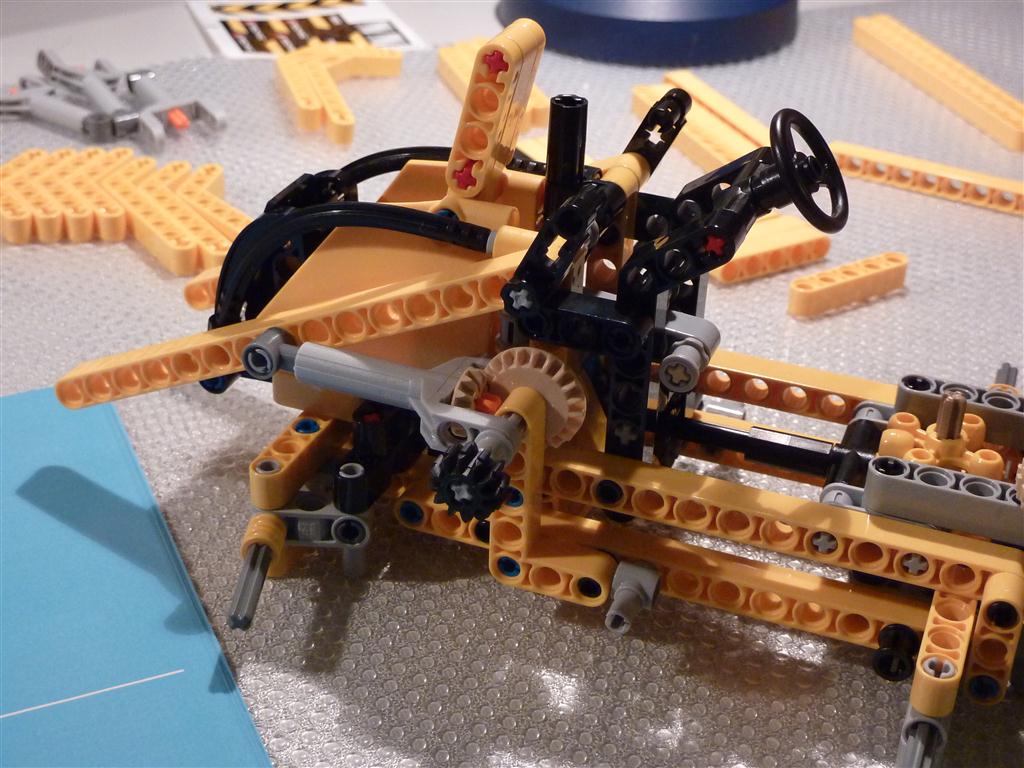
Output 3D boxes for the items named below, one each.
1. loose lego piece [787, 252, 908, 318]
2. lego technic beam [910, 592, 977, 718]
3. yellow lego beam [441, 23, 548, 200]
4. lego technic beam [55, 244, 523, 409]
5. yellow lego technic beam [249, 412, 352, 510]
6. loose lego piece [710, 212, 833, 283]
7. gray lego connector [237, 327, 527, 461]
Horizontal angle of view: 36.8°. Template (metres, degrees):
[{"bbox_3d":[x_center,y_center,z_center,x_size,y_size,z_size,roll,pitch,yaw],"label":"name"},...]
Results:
[{"bbox_3d":[0.091,-0.027,0.417,0.040,0.008,0.008,-16,35,-27],"label":"loose lego piece"},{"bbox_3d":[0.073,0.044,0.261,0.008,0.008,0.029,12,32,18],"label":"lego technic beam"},{"bbox_3d":[-0.003,-0.052,0.288,0.008,0.032,0.016,25,35,10],"label":"yellow lego beam"},{"bbox_3d":[-0.043,-0.010,0.301,0.120,0.007,0.008,-12,23,28],"label":"lego technic beam"},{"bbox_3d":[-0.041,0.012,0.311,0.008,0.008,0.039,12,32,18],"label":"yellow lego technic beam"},{"bbox_3d":[0.070,-0.038,0.435,0.040,0.008,0.016,-15,34,-26],"label":"loose lego piece"},{"bbox_3d":[-0.022,0.000,0.285,0.059,0.010,0.025,12,32,18],"label":"gray lego connector"}]

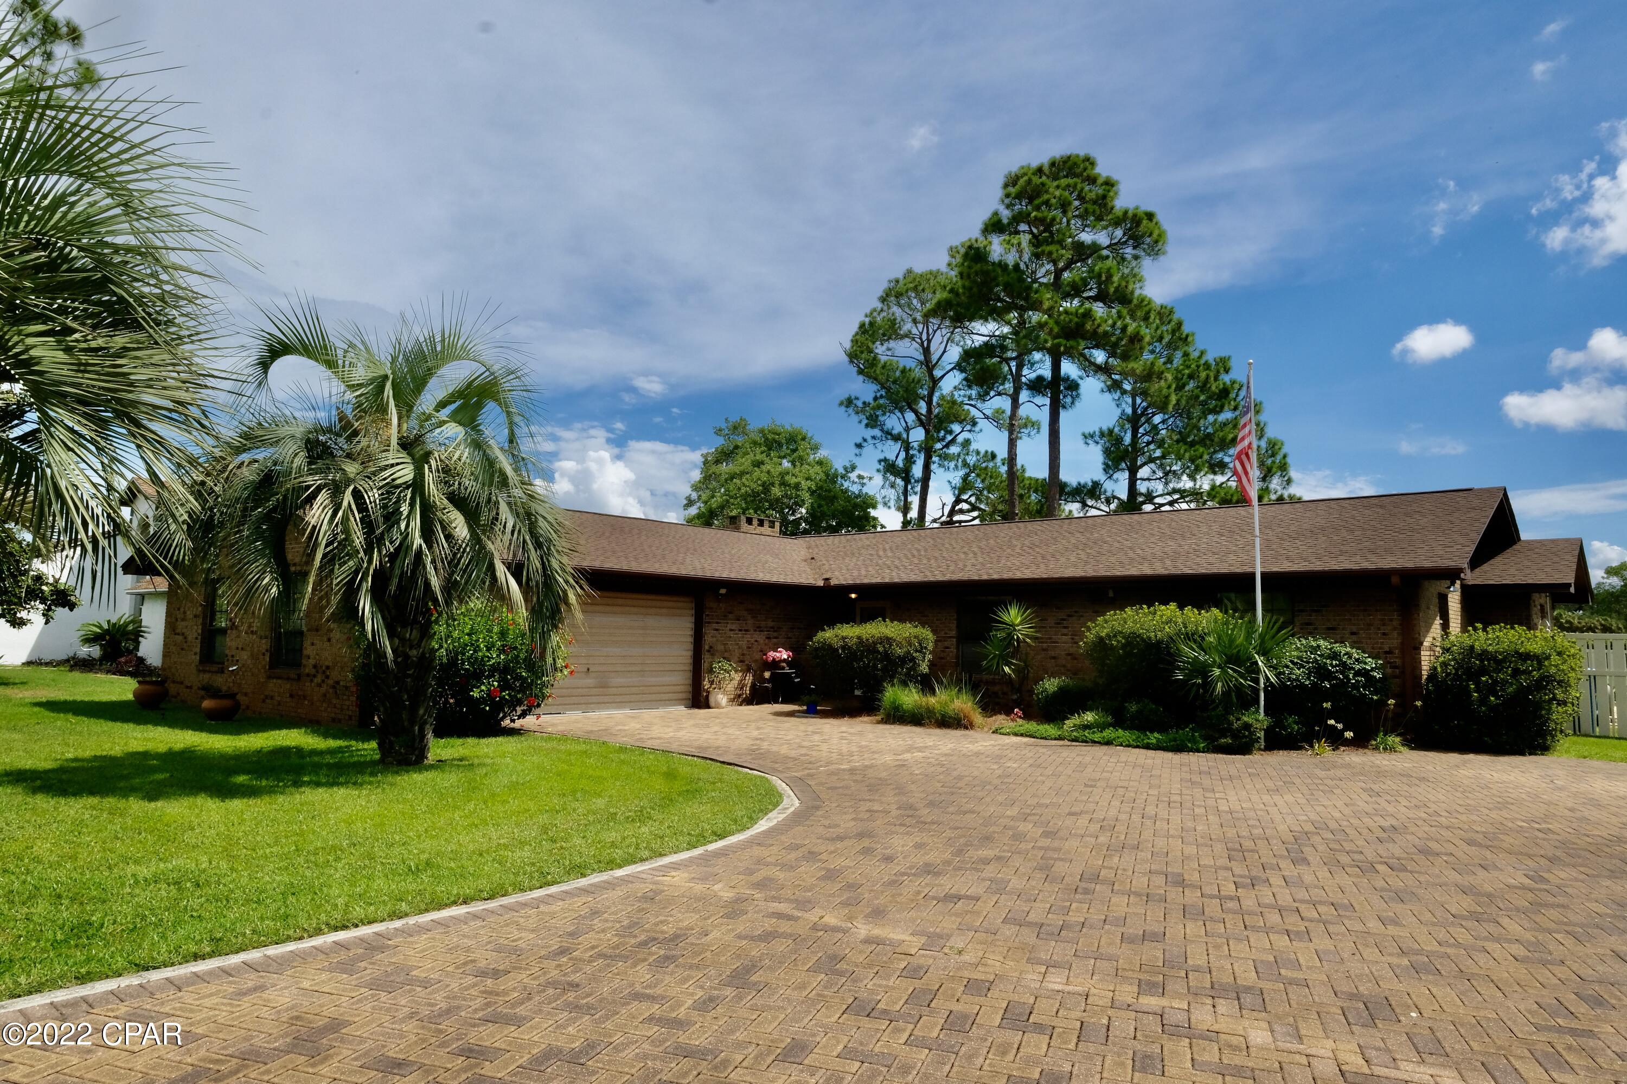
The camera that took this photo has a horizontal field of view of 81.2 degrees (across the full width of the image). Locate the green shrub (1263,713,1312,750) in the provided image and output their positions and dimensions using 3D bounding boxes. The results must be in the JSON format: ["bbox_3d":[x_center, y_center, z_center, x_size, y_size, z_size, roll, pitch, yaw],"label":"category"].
[{"bbox_3d":[6.678,2.663,13.391,0.575,0.476,0.575,-2,-6,26],"label":"green shrub"}]

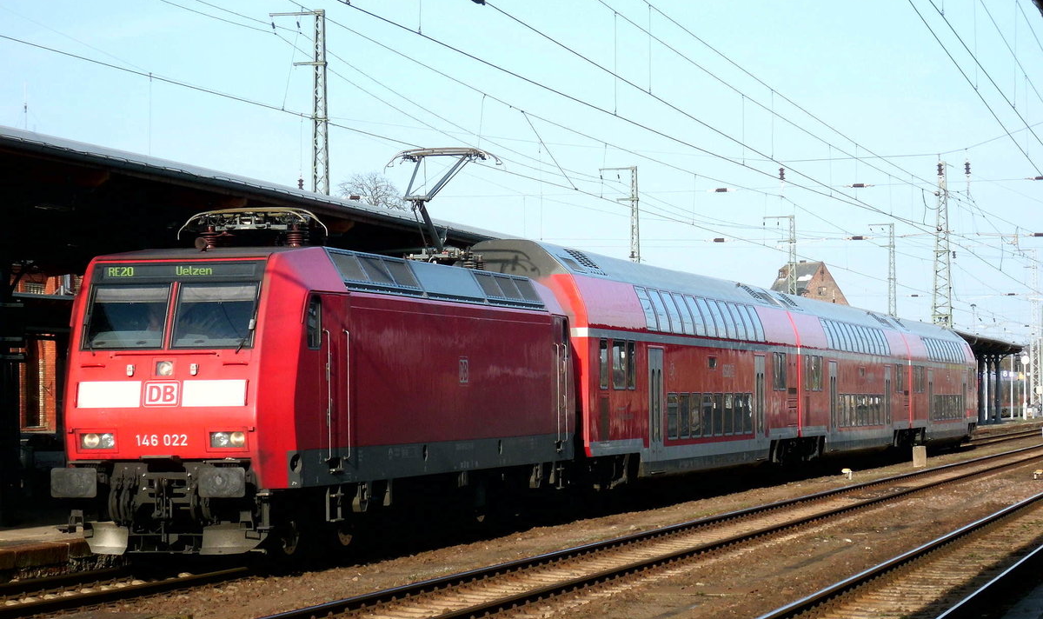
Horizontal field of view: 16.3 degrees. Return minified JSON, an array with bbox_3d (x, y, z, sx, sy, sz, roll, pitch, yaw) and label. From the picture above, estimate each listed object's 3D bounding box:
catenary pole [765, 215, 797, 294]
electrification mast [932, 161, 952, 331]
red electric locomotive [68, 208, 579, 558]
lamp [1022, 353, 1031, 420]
[{"bbox_3d":[15.143,0.814,211.849,1.820,12.590,0.500,-1,-1,12],"label":"catenary pole"},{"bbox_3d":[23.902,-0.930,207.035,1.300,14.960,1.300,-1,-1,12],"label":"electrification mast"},{"bbox_3d":[-2.282,1.023,50.280,2.980,4.380,18.900,-1,-1,12],"label":"red electric locomotive"},{"bbox_3d":[30.965,4.819,223.962,0.500,3.980,0.500,-1,-1,12],"label":"lamp"}]

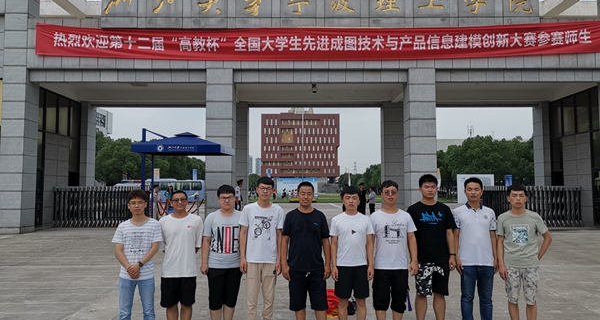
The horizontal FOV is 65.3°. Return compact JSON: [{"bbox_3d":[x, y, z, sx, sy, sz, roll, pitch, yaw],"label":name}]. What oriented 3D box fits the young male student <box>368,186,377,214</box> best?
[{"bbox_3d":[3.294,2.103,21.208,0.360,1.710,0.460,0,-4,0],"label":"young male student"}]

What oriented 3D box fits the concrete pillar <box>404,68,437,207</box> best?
[{"bbox_3d":[4.597,-0.347,17.990,0.986,6.175,0.980,0,-3,0],"label":"concrete pillar"}]

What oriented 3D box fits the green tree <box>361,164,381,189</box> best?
[{"bbox_3d":[15.009,4.259,94.925,5.800,7.000,5.800,0,-4,0],"label":"green tree"}]

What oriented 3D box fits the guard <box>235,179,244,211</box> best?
[{"bbox_3d":[-2.241,1.622,17.317,0.380,1.800,0.500,0,-4,-6],"label":"guard"}]

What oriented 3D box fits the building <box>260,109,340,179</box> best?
[{"bbox_3d":[0.355,-3.088,218.601,34.737,36.039,26.000,0,-3,0],"label":"building"}]

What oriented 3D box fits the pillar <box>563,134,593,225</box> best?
[{"bbox_3d":[12.728,0.935,20.948,0.600,3.969,2.140,0,-3,0],"label":"pillar"}]

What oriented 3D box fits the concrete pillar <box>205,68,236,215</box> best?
[{"bbox_3d":[-2.912,-0.319,17.338,0.940,6.004,0.960,0,-4,0],"label":"concrete pillar"}]

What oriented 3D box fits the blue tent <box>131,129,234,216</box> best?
[{"bbox_3d":[-3.451,0.783,14.192,2.478,3.465,2.478,0,-3,0],"label":"blue tent"}]

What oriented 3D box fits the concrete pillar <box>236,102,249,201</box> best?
[{"bbox_3d":[-2.916,0.154,22.085,0.940,5.686,0.920,0,-4,0],"label":"concrete pillar"}]

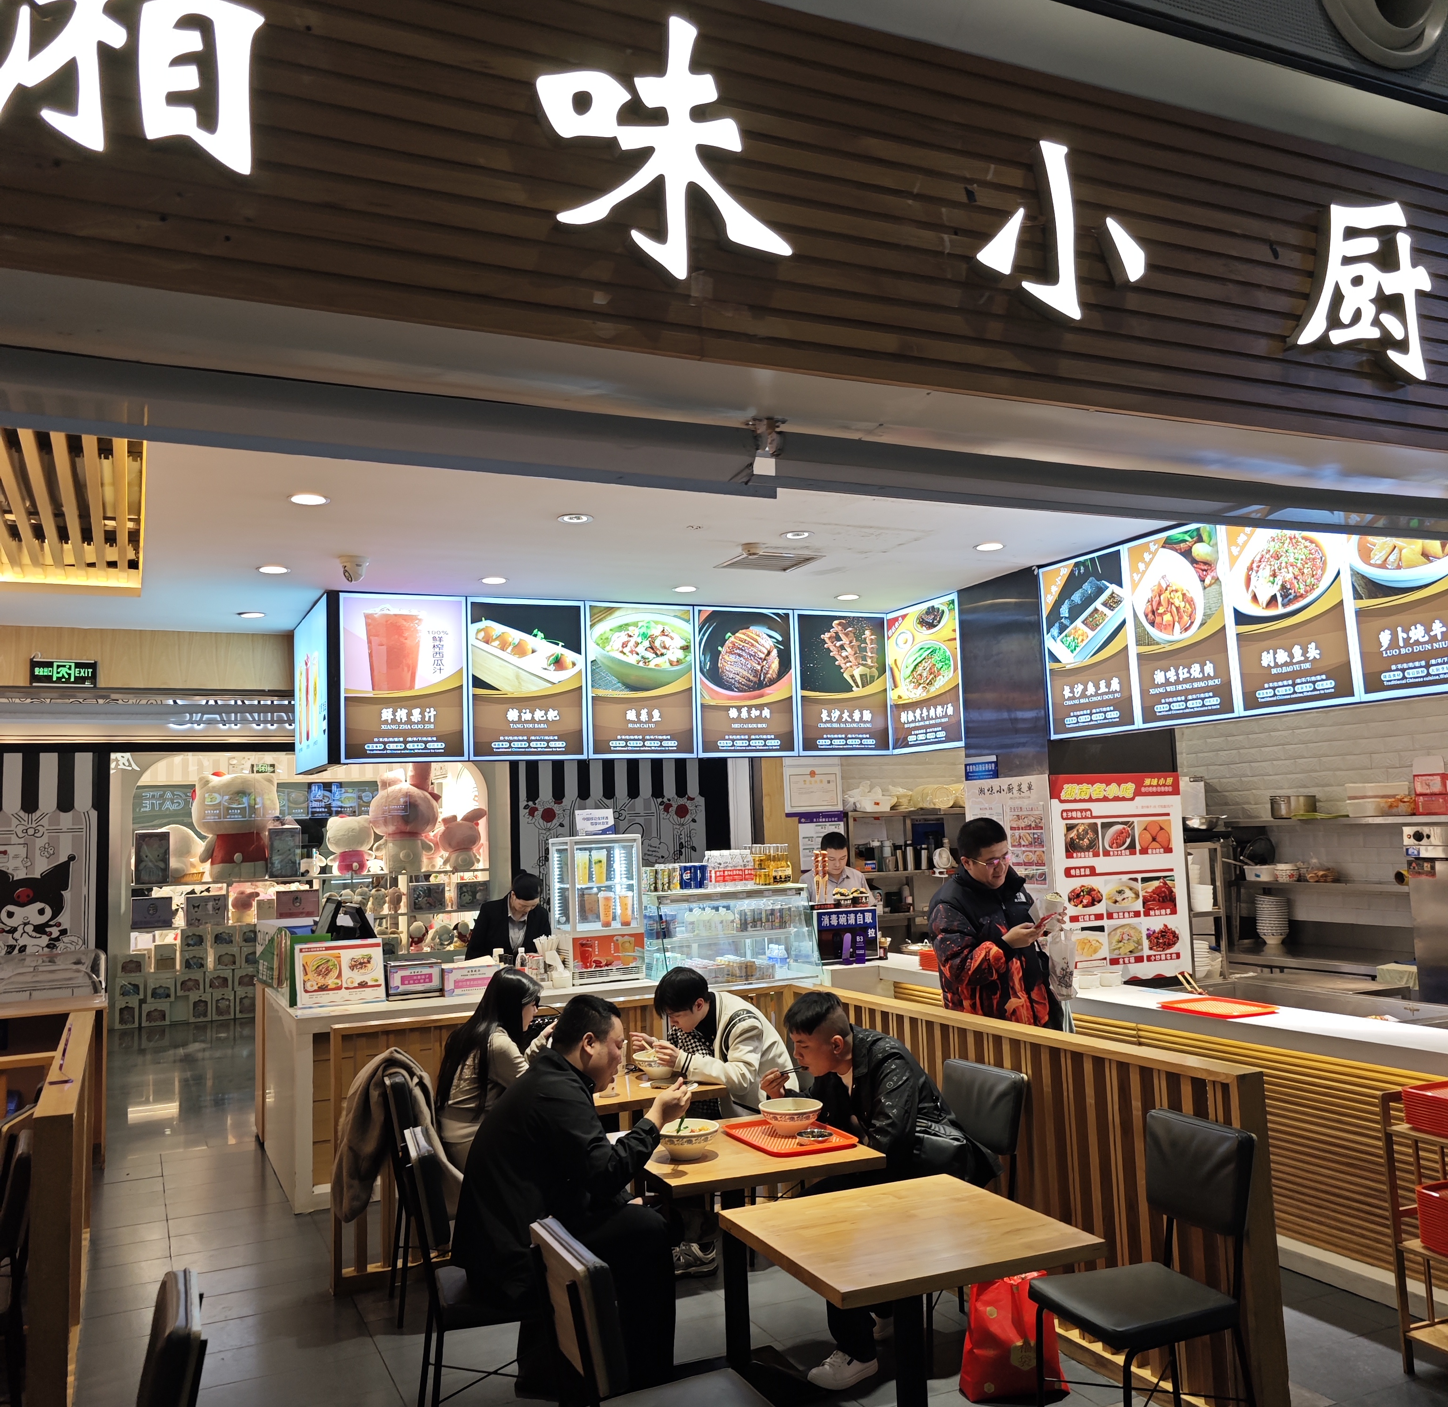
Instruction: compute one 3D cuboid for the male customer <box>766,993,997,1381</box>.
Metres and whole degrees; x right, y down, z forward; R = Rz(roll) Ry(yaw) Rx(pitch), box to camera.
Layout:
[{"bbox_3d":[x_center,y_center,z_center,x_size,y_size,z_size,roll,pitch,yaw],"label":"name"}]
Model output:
[{"bbox_3d":[0.517,1.505,4.155,0.820,1.180,0.520,1,-6,-28],"label":"male customer"}]

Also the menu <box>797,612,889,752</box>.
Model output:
[{"bbox_3d":[0.657,-0.110,7.183,0.600,0.800,0.060,1,-6,-25],"label":"menu"}]

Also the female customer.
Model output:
[{"bbox_3d":[-0.825,1.619,4.900,0.680,1.200,0.450,0,-6,-24],"label":"female customer"}]

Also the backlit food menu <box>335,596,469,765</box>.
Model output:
[{"bbox_3d":[-1.688,-0.130,6.769,0.659,0.878,0.080,0,-6,-25],"label":"backlit food menu"}]

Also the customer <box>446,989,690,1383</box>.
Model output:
[{"bbox_3d":[-0.470,1.495,3.872,0.770,1.220,0.560,0,-6,-24],"label":"customer"}]

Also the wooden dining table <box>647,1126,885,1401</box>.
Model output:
[{"bbox_3d":[0.049,1.818,4.160,0.704,0.746,0.709,0,-6,-25],"label":"wooden dining table"}]

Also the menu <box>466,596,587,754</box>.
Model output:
[{"bbox_3d":[-0.989,-0.125,6.430,0.600,0.800,0.060,1,-6,-25],"label":"menu"}]

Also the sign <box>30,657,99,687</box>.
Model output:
[{"bbox_3d":[-3.744,-0.172,7.291,0.347,0.149,0.050,0,-6,-25],"label":"sign"}]

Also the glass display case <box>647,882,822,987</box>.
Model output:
[{"bbox_3d":[0.036,1.367,7.563,0.965,0.533,0.503,0,-6,-25],"label":"glass display case"}]

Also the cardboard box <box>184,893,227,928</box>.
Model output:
[{"bbox_3d":[-5.474,2.189,13.555,0.422,0.362,0.201,0,-6,-25],"label":"cardboard box"}]

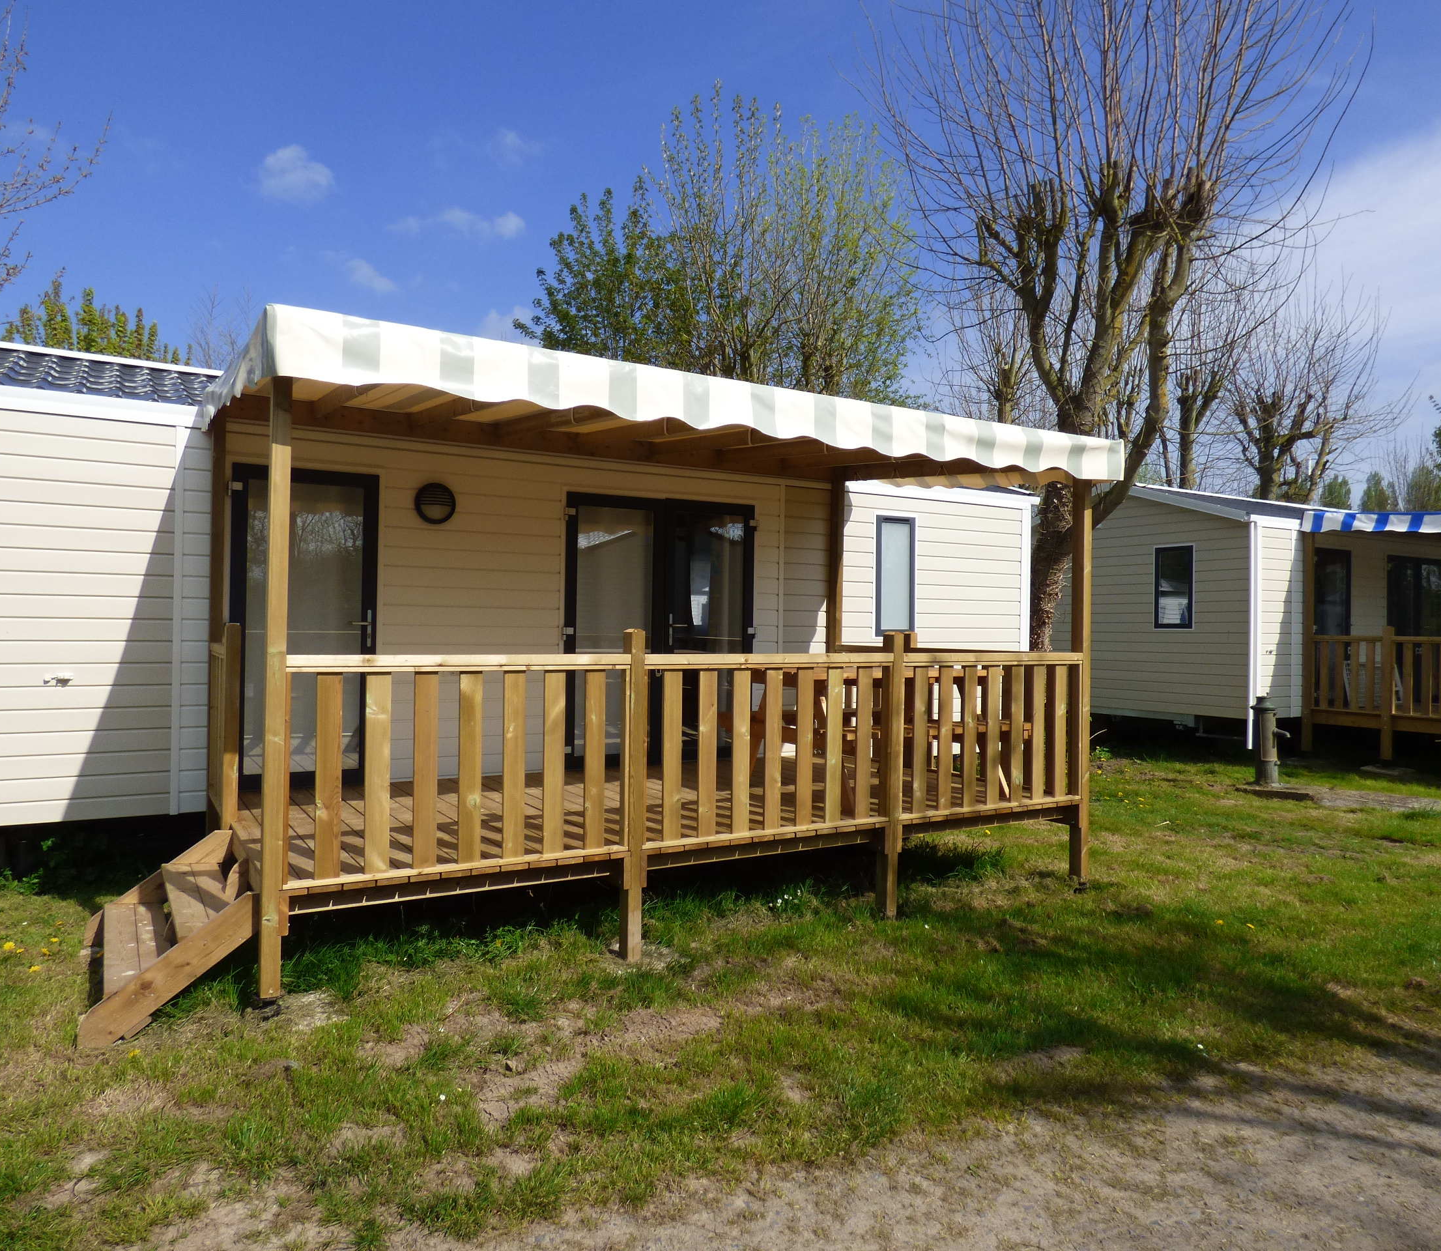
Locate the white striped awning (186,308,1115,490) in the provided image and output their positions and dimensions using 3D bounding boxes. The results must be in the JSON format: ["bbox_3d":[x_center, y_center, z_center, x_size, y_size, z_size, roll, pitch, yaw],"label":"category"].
[{"bbox_3d":[-0.273,-1.170,6.030,5.043,0.550,2.726,1,-1,-30],"label":"white striped awning"}]

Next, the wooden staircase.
[{"bbox_3d":[-2.369,1.255,4.132,0.570,0.499,1.331,1,-1,-30],"label":"wooden staircase"}]

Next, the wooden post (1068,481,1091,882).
[{"bbox_3d":[2.270,0.304,6.057,0.070,2.522,0.070,1,-1,-30],"label":"wooden post"}]

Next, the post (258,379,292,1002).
[{"bbox_3d":[-1.713,0.191,3.708,0.070,2.438,0.070,1,-1,-30],"label":"post"}]

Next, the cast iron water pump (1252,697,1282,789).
[{"bbox_3d":[5.505,1.141,9.625,0.250,0.920,0.350,1,0,-34],"label":"cast iron water pump"}]

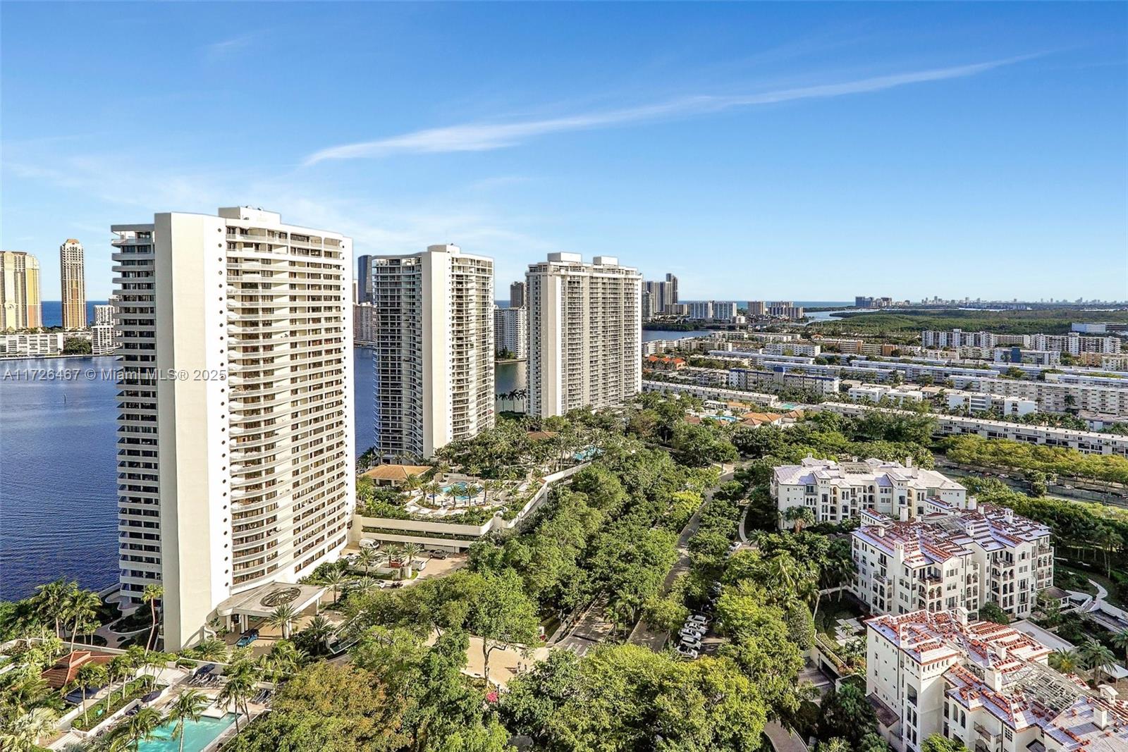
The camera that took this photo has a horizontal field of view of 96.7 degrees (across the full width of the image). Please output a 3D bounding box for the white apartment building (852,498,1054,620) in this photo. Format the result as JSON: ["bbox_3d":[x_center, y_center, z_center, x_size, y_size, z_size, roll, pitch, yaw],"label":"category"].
[{"bbox_3d":[91.100,42.750,118.800,47.000,18.500,22.000,-2,7,-17],"label":"white apartment building"}]

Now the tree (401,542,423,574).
[{"bbox_3d":[-39.916,48.112,132.000,5.700,7.800,5.600,-2,5,-17],"label":"tree"}]

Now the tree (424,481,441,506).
[{"bbox_3d":[-40.687,36.300,154.800,5.200,7.600,5.300,-1,4,-14],"label":"tree"}]

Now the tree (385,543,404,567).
[{"bbox_3d":[-45.347,47.766,133.300,4.700,6.300,4.900,-1,4,-19],"label":"tree"}]

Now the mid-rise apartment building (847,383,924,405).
[{"bbox_3d":[215.449,14.165,336.000,42.000,10.000,18.000,3,5,34],"label":"mid-rise apartment building"}]

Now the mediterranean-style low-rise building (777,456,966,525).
[{"bbox_3d":[91.700,37.000,159.000,53.000,18.000,21.000,0,7,4],"label":"mediterranean-style low-rise building"}]

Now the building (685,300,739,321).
[{"bbox_3d":[518.000,-224.000,1750.000,168.000,66.000,50.000,4,7,29],"label":"building"}]

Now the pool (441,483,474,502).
[{"bbox_3d":[-34.400,37.900,164.000,12.000,1.200,15.000,0,6,0],"label":"pool"}]

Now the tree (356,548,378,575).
[{"bbox_3d":[-51.474,48.438,131.000,5.500,7.000,5.400,-2,5,-21],"label":"tree"}]

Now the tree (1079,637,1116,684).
[{"bbox_3d":[96.600,52.000,90.800,7.300,7.800,7.300,-6,9,-42],"label":"tree"}]

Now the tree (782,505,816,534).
[{"bbox_3d":[68.400,43.500,146.000,8.800,9.400,8.800,3,7,25],"label":"tree"}]

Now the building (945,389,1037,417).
[{"bbox_3d":[272.011,17.425,320.000,43.000,12.000,17.000,4,7,41],"label":"building"}]

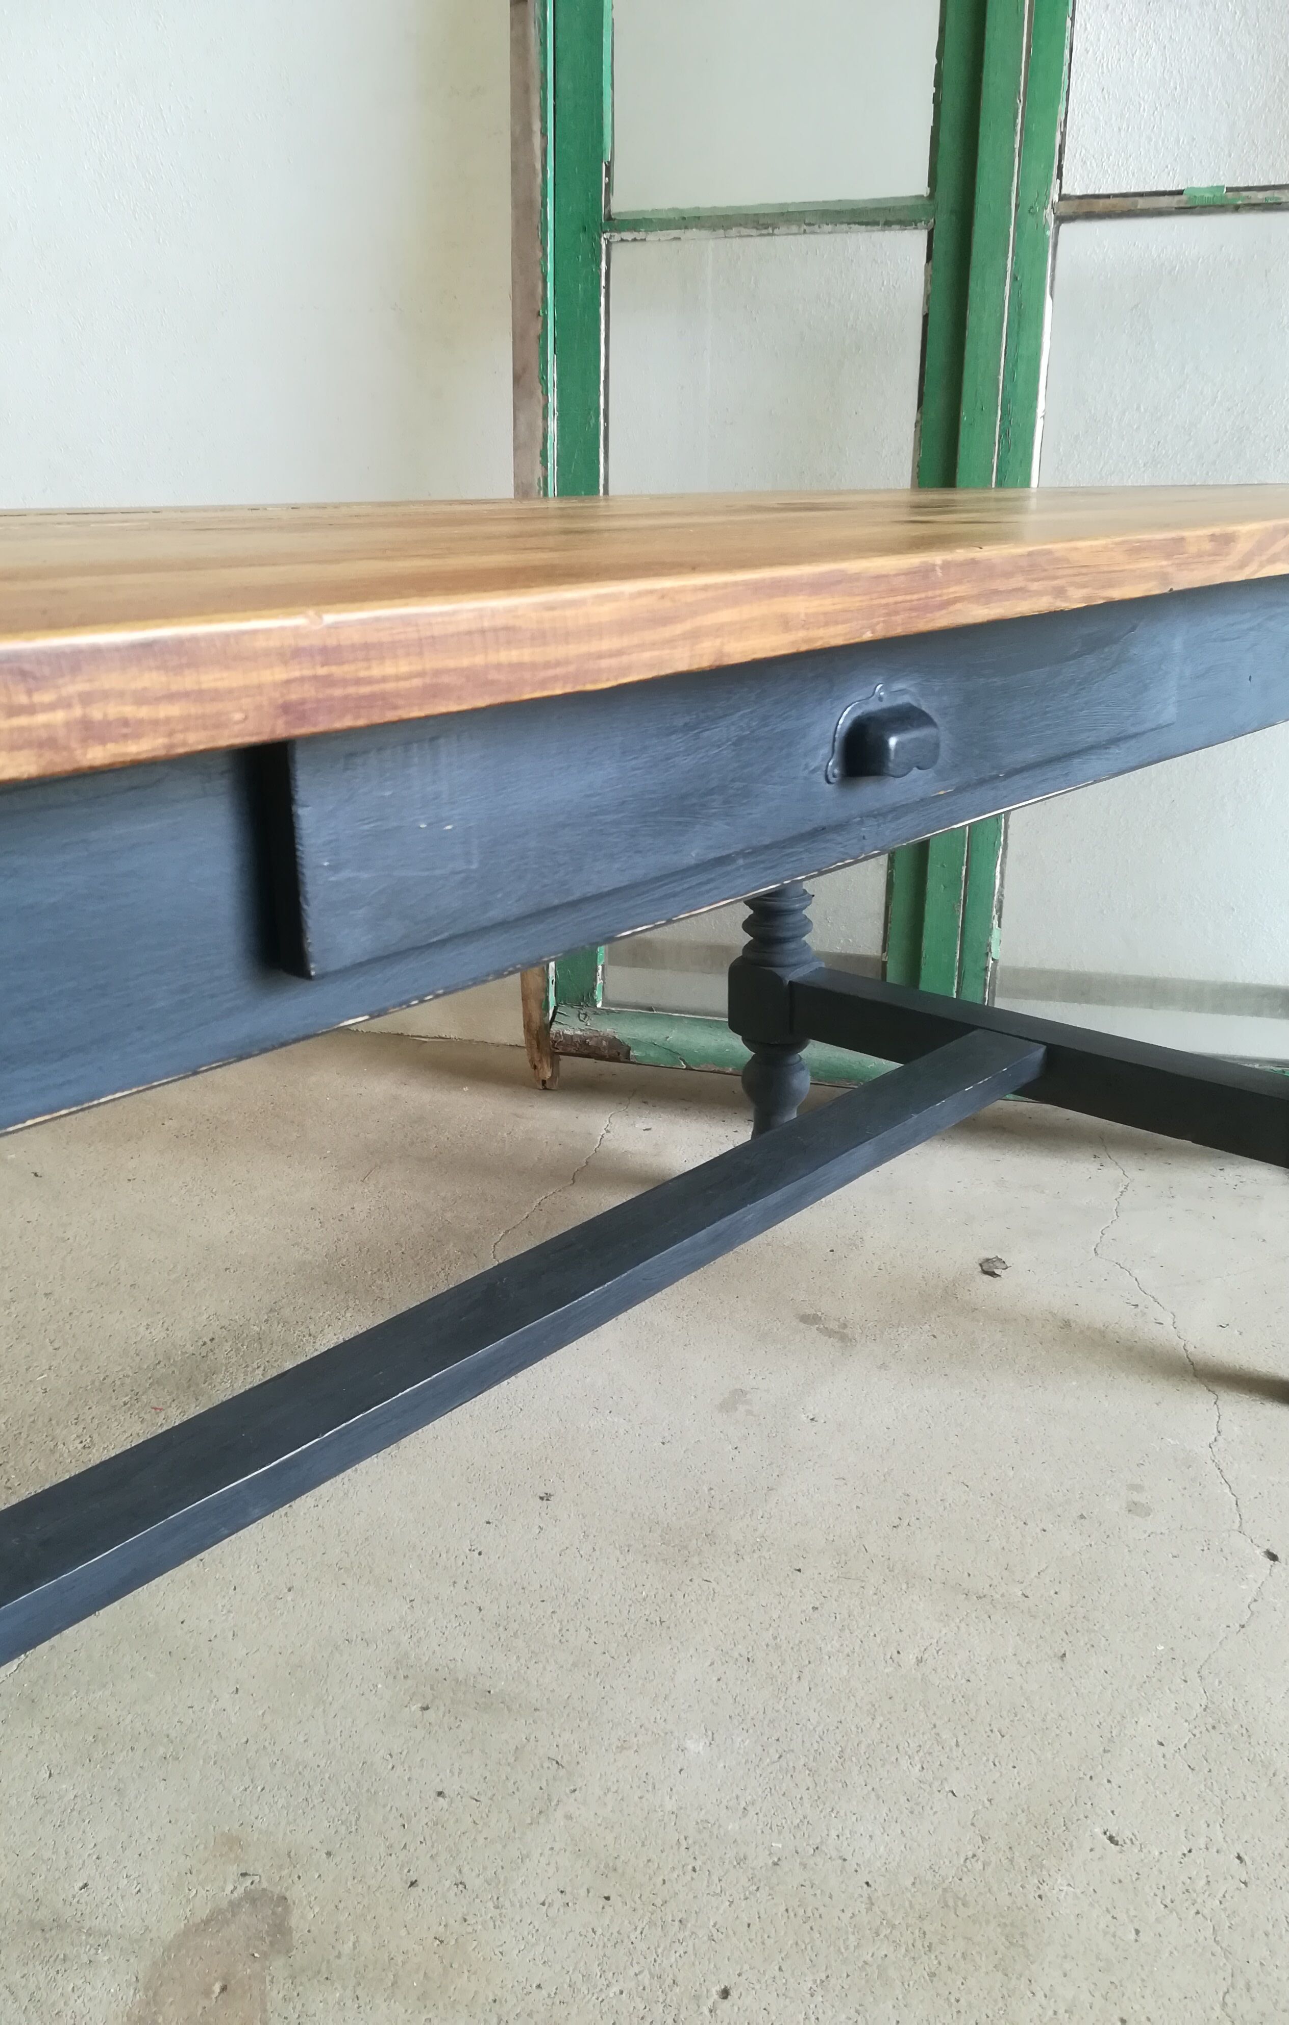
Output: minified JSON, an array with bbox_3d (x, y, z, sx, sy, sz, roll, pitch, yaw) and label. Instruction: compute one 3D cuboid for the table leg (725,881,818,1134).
[{"bbox_3d":[0.148,-0.133,1.693,0.079,0.752,0.079,16,26,41],"label":"table leg"}]

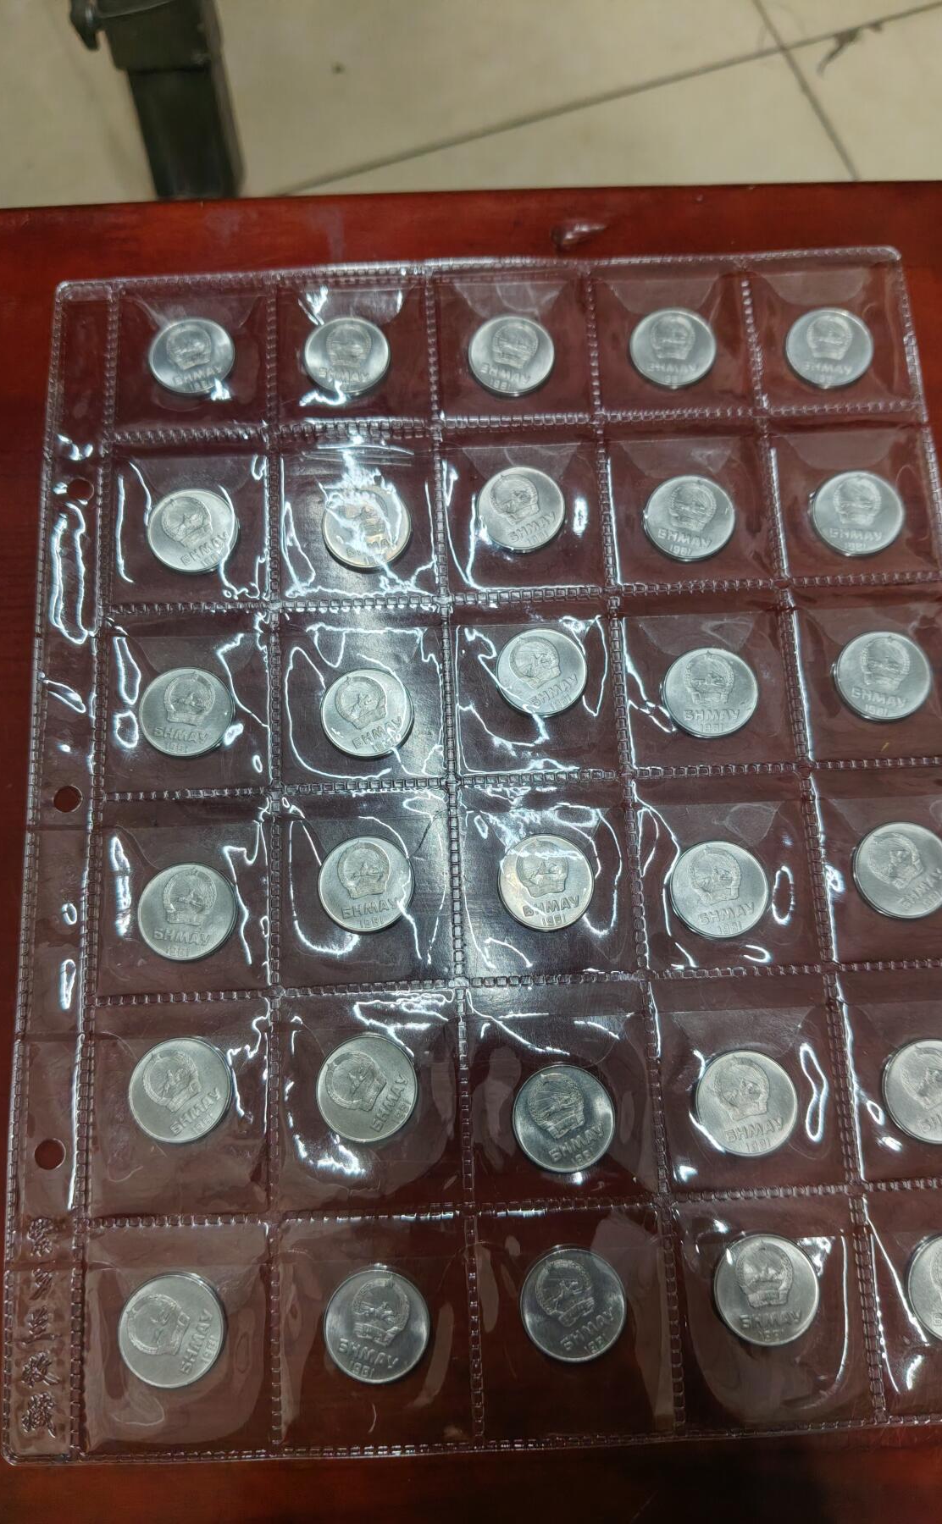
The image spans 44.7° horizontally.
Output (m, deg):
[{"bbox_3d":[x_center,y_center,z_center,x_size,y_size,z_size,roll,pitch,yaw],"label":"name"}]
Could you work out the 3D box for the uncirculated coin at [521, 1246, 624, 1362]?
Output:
[{"bbox_3d":[0.019,0.103,0.217,0.020,0.002,0.020,-3,76,0],"label":"uncirculated coin"}]

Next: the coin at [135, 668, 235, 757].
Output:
[{"bbox_3d":[-0.060,-0.010,0.243,0.020,0.002,0.020,-3,76,0],"label":"coin"}]

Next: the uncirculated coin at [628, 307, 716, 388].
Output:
[{"bbox_3d":[0.046,-0.096,0.264,0.020,0.002,0.020,-3,76,0],"label":"uncirculated coin"}]

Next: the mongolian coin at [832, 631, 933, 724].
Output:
[{"bbox_3d":[0.088,-0.018,0.245,0.020,0.002,0.020,-3,75,-1],"label":"mongolian coin"}]

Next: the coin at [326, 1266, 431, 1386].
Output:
[{"bbox_3d":[-0.018,0.105,0.214,0.020,0.002,0.020,-3,76,0],"label":"coin"}]

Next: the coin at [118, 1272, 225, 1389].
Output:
[{"bbox_3d":[-0.056,0.106,0.214,0.020,0.002,0.020,-3,76,0],"label":"coin"}]

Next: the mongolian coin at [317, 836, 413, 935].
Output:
[{"bbox_3d":[-0.021,0.025,0.234,0.020,0.002,0.020,-3,76,0],"label":"mongolian coin"}]

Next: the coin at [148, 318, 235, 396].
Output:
[{"bbox_3d":[-0.065,-0.094,0.265,0.020,0.002,0.020,-3,75,-1],"label":"coin"}]

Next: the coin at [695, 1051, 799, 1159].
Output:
[{"bbox_3d":[0.054,0.067,0.223,0.020,0.002,0.020,-3,75,-1],"label":"coin"}]

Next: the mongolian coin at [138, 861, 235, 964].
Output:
[{"bbox_3d":[-0.058,0.031,0.233,0.020,0.002,0.020,-3,75,-1],"label":"mongolian coin"}]

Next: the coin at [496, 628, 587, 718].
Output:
[{"bbox_3d":[0.015,-0.019,0.246,0.020,0.002,0.020,-3,75,-1],"label":"coin"}]

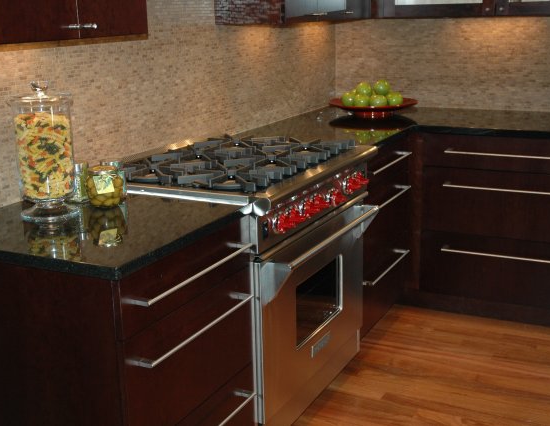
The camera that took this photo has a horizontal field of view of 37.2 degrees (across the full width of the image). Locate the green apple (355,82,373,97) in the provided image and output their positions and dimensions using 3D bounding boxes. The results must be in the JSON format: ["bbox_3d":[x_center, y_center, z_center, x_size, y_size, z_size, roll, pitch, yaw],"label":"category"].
[{"bbox_3d":[0.448,-0.619,4.095,0.077,0.073,0.077,0,15,6],"label":"green apple"}]

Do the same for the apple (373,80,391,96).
[{"bbox_3d":[0.537,-0.626,4.092,0.078,0.074,0.078,1,15,7],"label":"apple"}]

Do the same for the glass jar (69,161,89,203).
[{"bbox_3d":[-0.574,-0.091,2.402,0.043,0.111,0.043,-5,15,-13],"label":"glass jar"}]

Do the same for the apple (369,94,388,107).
[{"bbox_3d":[0.517,-0.547,4.058,0.081,0.077,0.081,1,15,7],"label":"apple"}]

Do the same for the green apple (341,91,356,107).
[{"bbox_3d":[0.375,-0.569,4.117,0.077,0.073,0.077,0,15,5],"label":"green apple"}]

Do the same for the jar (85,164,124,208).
[{"bbox_3d":[-0.487,-0.073,2.334,0.104,0.108,0.104,-4,15,-12],"label":"jar"}]

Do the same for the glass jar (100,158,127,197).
[{"bbox_3d":[-0.481,-0.095,2.424,0.080,0.104,0.080,-4,15,-11],"label":"glass jar"}]

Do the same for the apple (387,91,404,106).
[{"bbox_3d":[0.603,-0.565,4.090,0.078,0.074,0.078,1,15,8],"label":"apple"}]

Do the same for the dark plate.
[{"bbox_3d":[0.500,-0.529,4.122,0.445,0.056,0.445,1,15,7],"label":"dark plate"}]

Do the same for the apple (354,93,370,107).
[{"bbox_3d":[0.438,-0.555,4.076,0.077,0.073,0.077,0,15,6],"label":"apple"}]

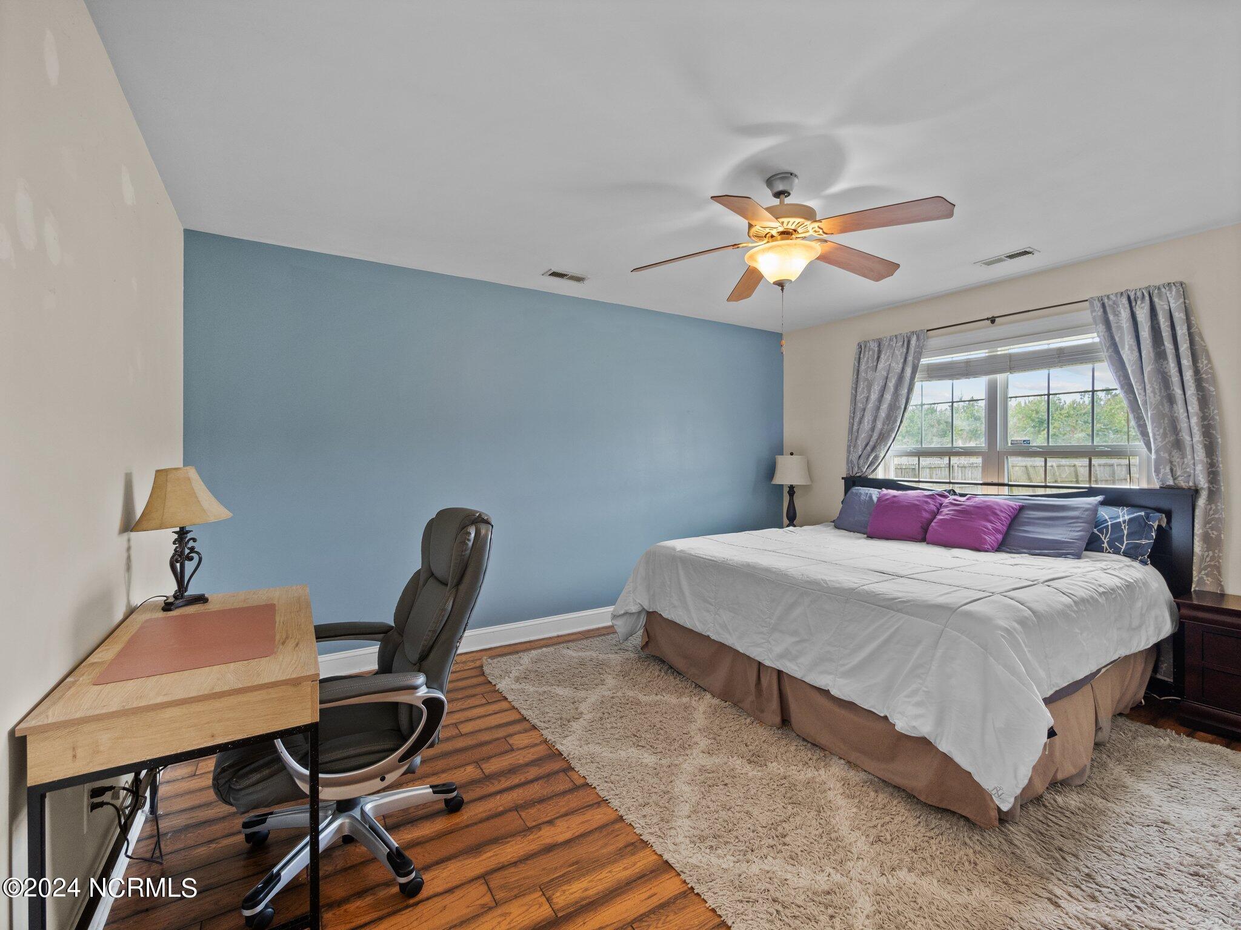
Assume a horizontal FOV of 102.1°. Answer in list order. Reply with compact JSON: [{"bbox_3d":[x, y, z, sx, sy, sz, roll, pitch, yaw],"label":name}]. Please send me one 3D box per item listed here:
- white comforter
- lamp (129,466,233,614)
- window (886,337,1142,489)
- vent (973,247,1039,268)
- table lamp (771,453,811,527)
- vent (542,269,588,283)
[{"bbox_3d":[1.398,0.826,2.996,1.839,0.618,2.204,0,1,-33],"label":"white comforter"},{"bbox_3d":[-1.612,0.258,1.878,0.253,0.507,0.353,0,1,-33],"label":"lamp"},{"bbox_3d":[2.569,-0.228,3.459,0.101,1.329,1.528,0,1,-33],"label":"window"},{"bbox_3d":[2.314,-1.237,3.013,0.147,0.026,0.299,0,1,-33],"label":"vent"},{"bbox_3d":[1.514,0.252,4.467,0.354,0.702,0.343,0,1,-33],"label":"table lamp"},{"bbox_3d":[-0.348,-1.243,3.332,0.303,0.026,0.142,0,1,-33],"label":"vent"}]

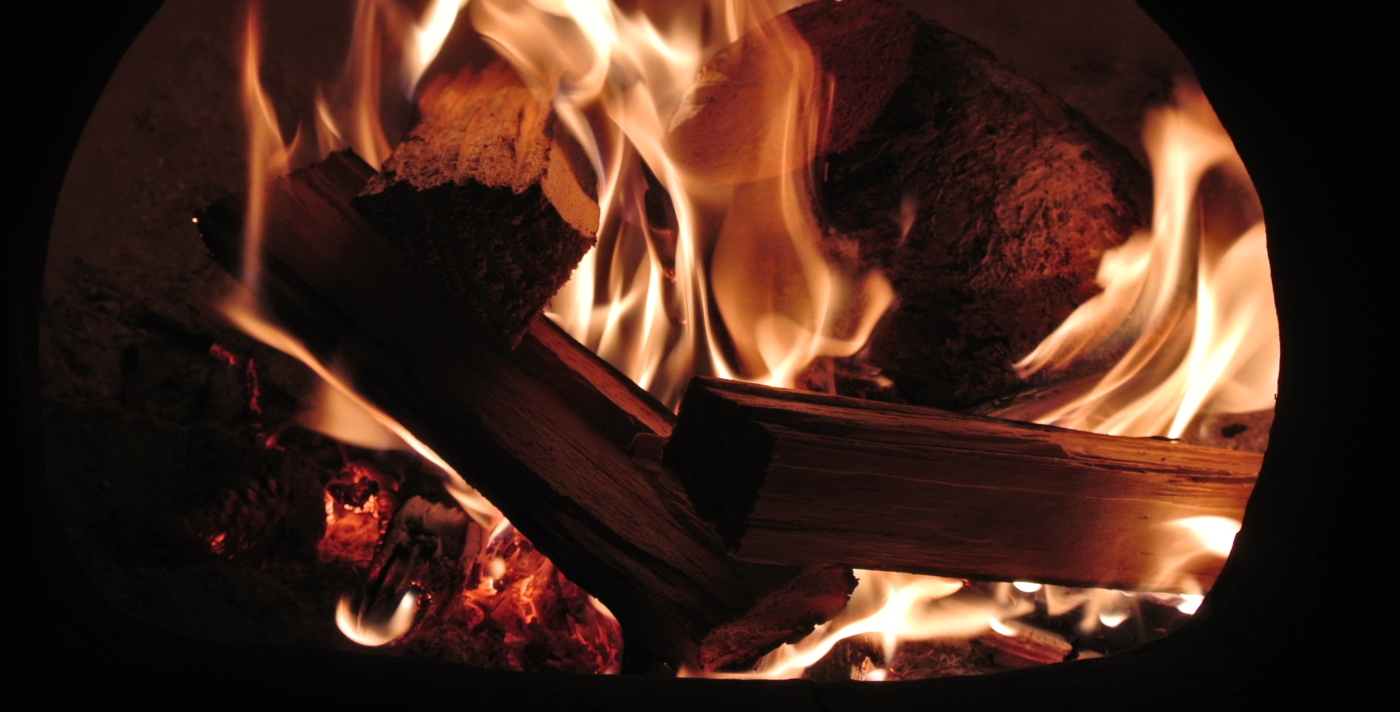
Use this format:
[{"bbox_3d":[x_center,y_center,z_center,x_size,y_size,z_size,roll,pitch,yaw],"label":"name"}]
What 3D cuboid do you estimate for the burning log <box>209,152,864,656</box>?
[{"bbox_3d":[-0.073,0.013,1.202,0.065,0.041,0.298,-34,50,-23],"label":"burning log"}]

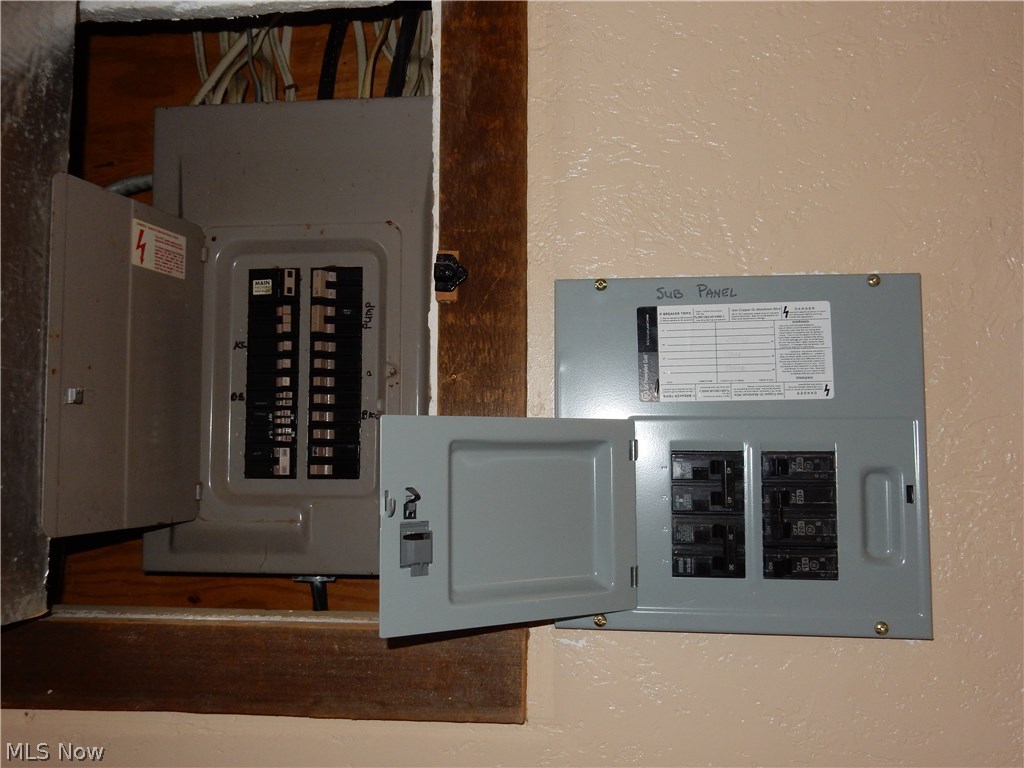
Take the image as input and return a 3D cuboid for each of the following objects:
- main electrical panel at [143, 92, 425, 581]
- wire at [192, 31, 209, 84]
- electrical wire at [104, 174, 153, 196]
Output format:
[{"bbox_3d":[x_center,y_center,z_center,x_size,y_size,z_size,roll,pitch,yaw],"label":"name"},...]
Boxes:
[{"bbox_3d":[-0.220,-0.052,1.017,0.365,0.523,0.103,0,-4,6],"label":"main electrical panel"},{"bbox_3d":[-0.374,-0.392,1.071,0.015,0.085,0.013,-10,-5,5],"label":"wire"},{"bbox_3d":[-0.459,-0.239,1.070,0.062,0.024,0.020,0,-4,6],"label":"electrical wire"}]

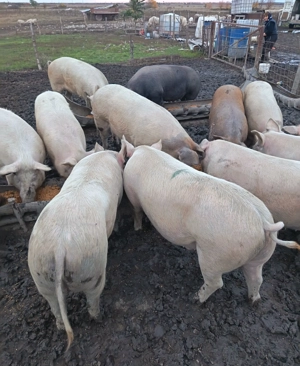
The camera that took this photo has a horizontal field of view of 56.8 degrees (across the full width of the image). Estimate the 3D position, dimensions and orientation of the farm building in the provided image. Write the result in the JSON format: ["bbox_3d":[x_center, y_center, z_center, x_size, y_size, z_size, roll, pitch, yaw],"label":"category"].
[{"bbox_3d":[-5.646,-19.061,31.000,4.000,1.700,2.300,-3,33,-5],"label":"farm building"}]

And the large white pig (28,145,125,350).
[{"bbox_3d":[-0.353,0.187,1.898,0.410,0.760,1.383,2,33,3],"label":"large white pig"}]

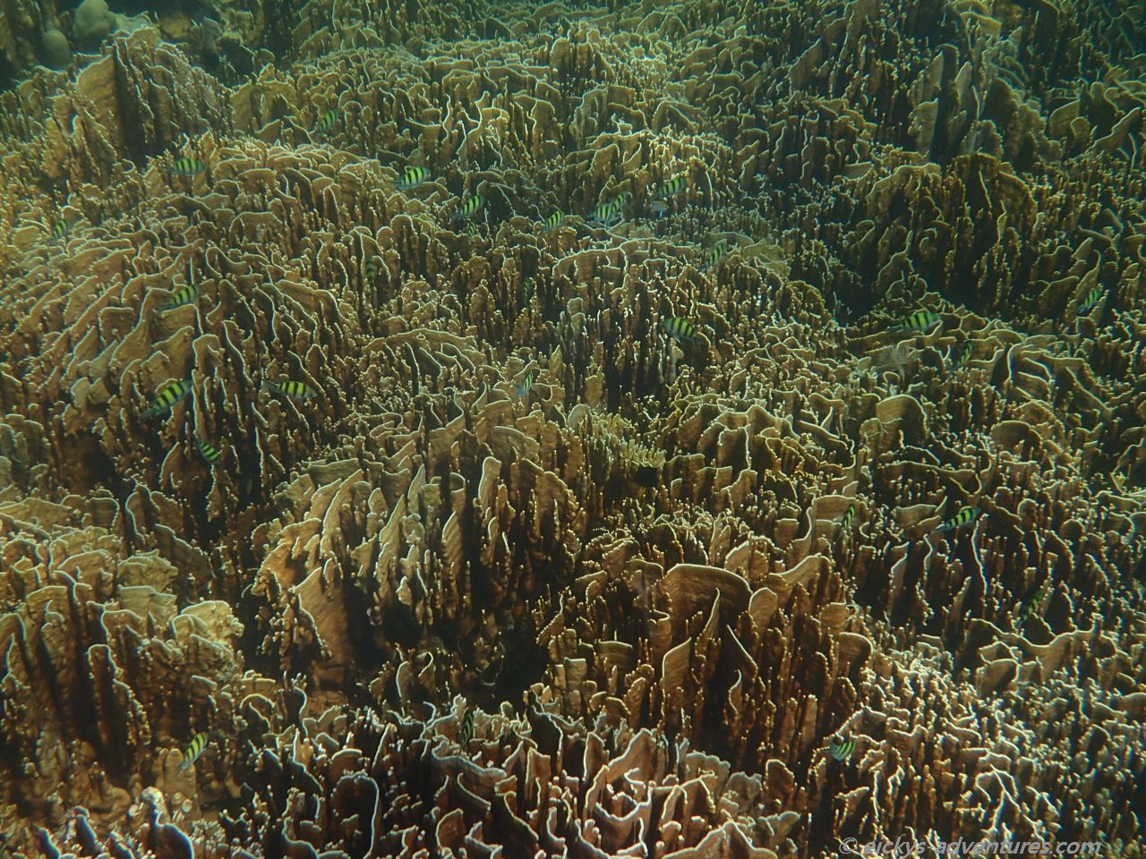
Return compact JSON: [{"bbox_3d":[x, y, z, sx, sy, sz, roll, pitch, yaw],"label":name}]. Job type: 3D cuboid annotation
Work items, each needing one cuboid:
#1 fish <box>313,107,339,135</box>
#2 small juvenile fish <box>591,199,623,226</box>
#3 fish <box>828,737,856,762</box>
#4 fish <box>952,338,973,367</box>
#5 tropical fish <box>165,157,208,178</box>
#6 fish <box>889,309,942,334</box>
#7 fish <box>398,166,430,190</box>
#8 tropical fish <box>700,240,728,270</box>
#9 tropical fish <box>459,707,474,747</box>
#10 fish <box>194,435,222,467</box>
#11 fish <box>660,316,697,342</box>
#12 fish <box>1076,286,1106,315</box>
[{"bbox_3d":[-0.764,-0.958,4.100,0.022,0.055,0.130,15,54,20],"label":"fish"},{"bbox_3d":[0.084,-0.555,3.400,0.098,0.041,0.017,5,35,6],"label":"small juvenile fish"},{"bbox_3d":[0.501,0.591,2.450,0.105,0.044,0.018,-11,37,-23],"label":"fish"},{"bbox_3d":[0.852,-0.168,2.900,0.018,0.045,0.108,18,46,23],"label":"fish"},{"bbox_3d":[-1.023,-0.692,3.500,0.108,0.045,0.018,-4,35,-7],"label":"tropical fish"},{"bbox_3d":[0.789,-0.251,3.050,0.127,0.053,0.022,-13,37,-4],"label":"fish"},{"bbox_3d":[-0.403,-0.626,3.300,0.108,0.045,0.018,-25,42,-22],"label":"fish"},{"bbox_3d":[0.357,-0.441,3.350,0.021,0.052,0.125,23,52,28],"label":"tropical fish"},{"bbox_3d":[-0.208,0.585,2.600,0.017,0.042,0.100,5,39,7],"label":"tropical fish"},{"bbox_3d":[-0.771,0.044,2.800,0.016,0.039,0.093,-31,76,-36],"label":"fish"},{"bbox_3d":[0.254,-0.243,3.200,0.118,0.050,0.020,25,42,21],"label":"fish"},{"bbox_3d":[1.249,-0.313,3.200,0.021,0.052,0.125,27,54,32],"label":"fish"}]

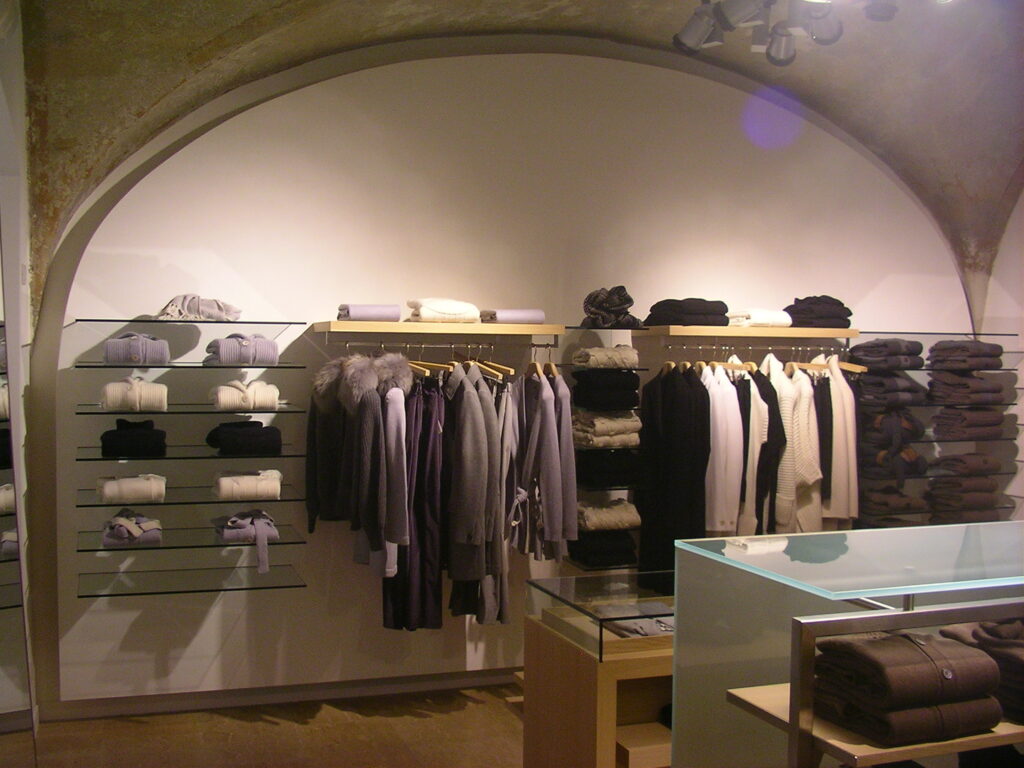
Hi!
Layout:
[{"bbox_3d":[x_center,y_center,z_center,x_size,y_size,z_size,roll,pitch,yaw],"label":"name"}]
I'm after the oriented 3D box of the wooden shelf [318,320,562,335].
[{"bbox_3d":[-0.316,-0.245,4.884,1.020,0.041,0.406,0,3,-19],"label":"wooden shelf"}]

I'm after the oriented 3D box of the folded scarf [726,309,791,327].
[{"bbox_3d":[1.168,-0.314,5.313,0.226,0.079,0.210,0,3,-19],"label":"folded scarf"}]

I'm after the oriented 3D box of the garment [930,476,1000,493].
[{"bbox_3d":[2.340,0.514,5.833,0.223,0.051,0.270,0,3,-19],"label":"garment"}]

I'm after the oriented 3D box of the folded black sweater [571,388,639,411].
[{"bbox_3d":[0.405,0.061,5.038,0.240,0.081,0.265,0,3,-20],"label":"folded black sweater"}]

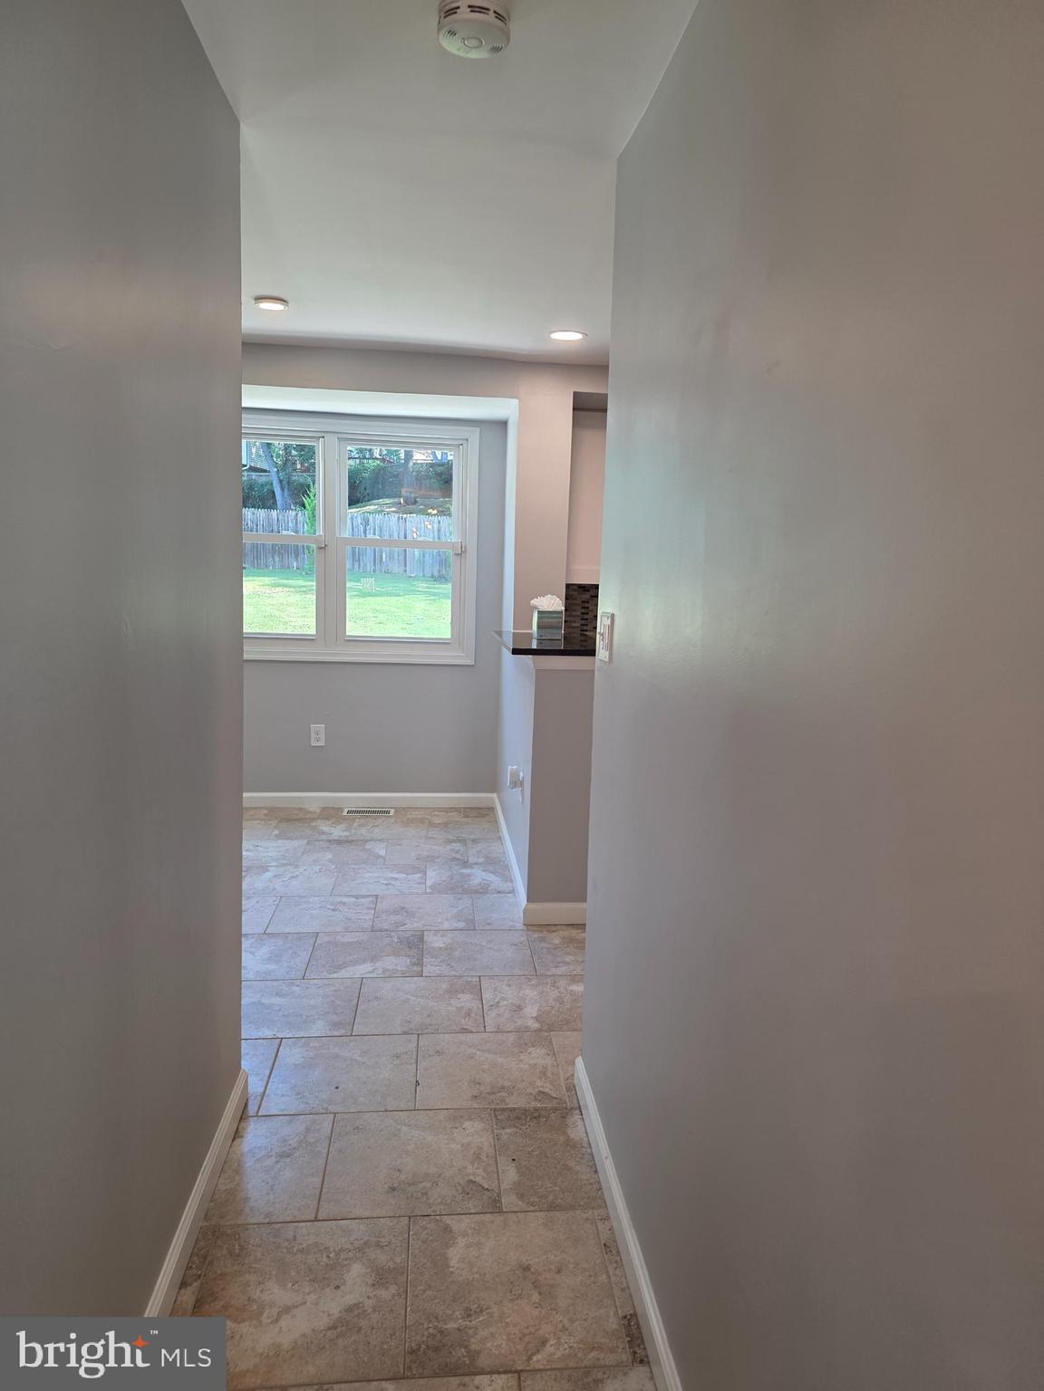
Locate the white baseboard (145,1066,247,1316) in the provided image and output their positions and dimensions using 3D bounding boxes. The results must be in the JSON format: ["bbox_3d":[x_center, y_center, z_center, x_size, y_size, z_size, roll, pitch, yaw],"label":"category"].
[{"bbox_3d":[-0.681,1.083,1.927,0.016,0.087,1.000,1,8,-5],"label":"white baseboard"}]

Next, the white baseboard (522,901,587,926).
[{"bbox_3d":[0.147,0.868,3.680,0.280,0.087,0.016,1,8,-5],"label":"white baseboard"}]

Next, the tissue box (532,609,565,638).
[{"bbox_3d":[0.112,-0.306,3.953,0.120,0.125,0.122,1,8,-5],"label":"tissue box"}]

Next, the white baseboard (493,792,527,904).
[{"bbox_3d":[-0.071,0.744,4.544,0.016,0.087,1.790,1,8,-5],"label":"white baseboard"}]

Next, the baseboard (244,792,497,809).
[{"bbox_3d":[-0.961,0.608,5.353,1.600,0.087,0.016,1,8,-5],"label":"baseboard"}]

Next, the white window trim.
[{"bbox_3d":[-1.016,-0.851,5.136,1.530,1.325,0.060,1,8,-5],"label":"white window trim"}]

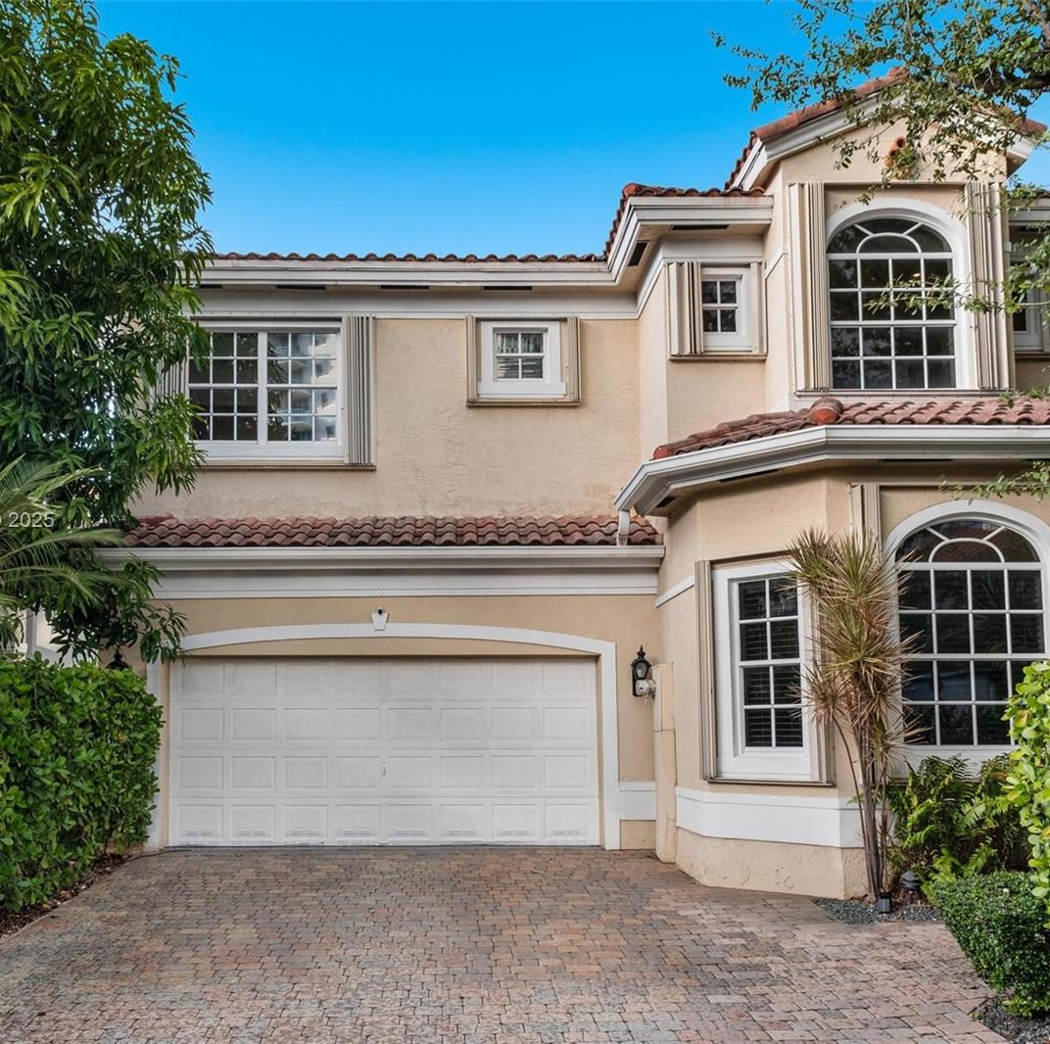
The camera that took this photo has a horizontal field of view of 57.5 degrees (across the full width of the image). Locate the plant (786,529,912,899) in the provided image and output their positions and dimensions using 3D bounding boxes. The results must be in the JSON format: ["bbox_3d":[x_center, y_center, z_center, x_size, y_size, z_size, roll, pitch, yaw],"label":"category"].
[{"bbox_3d":[2.588,1.525,7.650,0.950,2.930,0.850,-1,-5,0],"label":"plant"}]

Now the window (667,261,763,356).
[{"bbox_3d":[2.032,-2.257,10.150,1.030,1.050,0.170,0,-5,-3],"label":"window"}]

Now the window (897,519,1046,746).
[{"bbox_3d":[3.763,0.941,8.050,1.220,1.890,0.120,-1,-5,0],"label":"window"}]

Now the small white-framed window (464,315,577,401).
[{"bbox_3d":[-0.022,-1.942,11.600,1.360,1.090,0.160,0,-5,-3],"label":"small white-framed window"}]

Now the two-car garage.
[{"bbox_3d":[-1.588,2.581,10.800,4.850,2.130,0.120,-1,-5,0],"label":"two-car garage"}]

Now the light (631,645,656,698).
[{"bbox_3d":[1.274,1.628,10.400,0.240,0.540,0.260,0,-5,-3],"label":"light"}]

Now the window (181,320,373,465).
[{"bbox_3d":[-3.074,-1.605,11.900,2.360,1.800,0.170,-1,-5,0],"label":"window"}]

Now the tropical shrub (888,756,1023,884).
[{"bbox_3d":[3.374,2.346,7.400,1.100,1.050,0.900,0,-5,-3],"label":"tropical shrub"}]

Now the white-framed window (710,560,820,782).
[{"bbox_3d":[2.102,1.296,8.450,1.030,1.900,0.150,-5,-7,41],"label":"white-framed window"}]

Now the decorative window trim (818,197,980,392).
[{"bbox_3d":[3.704,-2.234,9.450,1.530,1.900,0.170,0,-5,-3],"label":"decorative window trim"}]

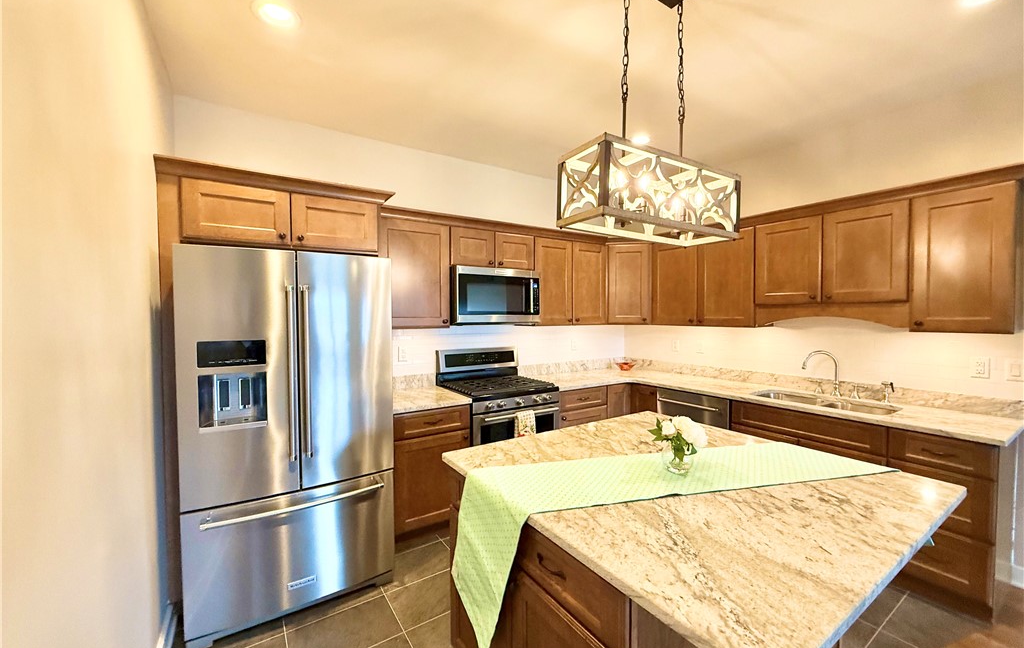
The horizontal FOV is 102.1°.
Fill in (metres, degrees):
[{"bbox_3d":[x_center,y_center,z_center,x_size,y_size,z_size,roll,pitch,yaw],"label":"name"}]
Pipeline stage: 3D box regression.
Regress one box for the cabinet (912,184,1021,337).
[{"bbox_3d":[2.563,-0.339,2.337,0.322,0.762,0.396,-1,2,-33],"label":"cabinet"}]

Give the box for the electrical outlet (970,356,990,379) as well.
[{"bbox_3d":[2.718,0.253,2.403,0.010,0.116,0.074,-1,2,-33],"label":"electrical outlet"}]

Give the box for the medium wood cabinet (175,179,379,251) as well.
[{"bbox_3d":[-1.332,-0.551,2.431,0.908,0.289,0.620,-1,2,-34],"label":"medium wood cabinet"}]

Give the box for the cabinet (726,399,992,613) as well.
[{"bbox_3d":[2.194,0.990,2.661,0.625,0.875,1.275,-1,2,-33],"label":"cabinet"}]

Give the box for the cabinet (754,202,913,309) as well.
[{"bbox_3d":[2.200,-0.427,2.835,0.338,0.601,0.852,-1,2,-34],"label":"cabinet"}]

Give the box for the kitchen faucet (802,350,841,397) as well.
[{"bbox_3d":[2.123,0.339,2.840,0.262,0.318,0.060,0,2,3],"label":"kitchen faucet"}]

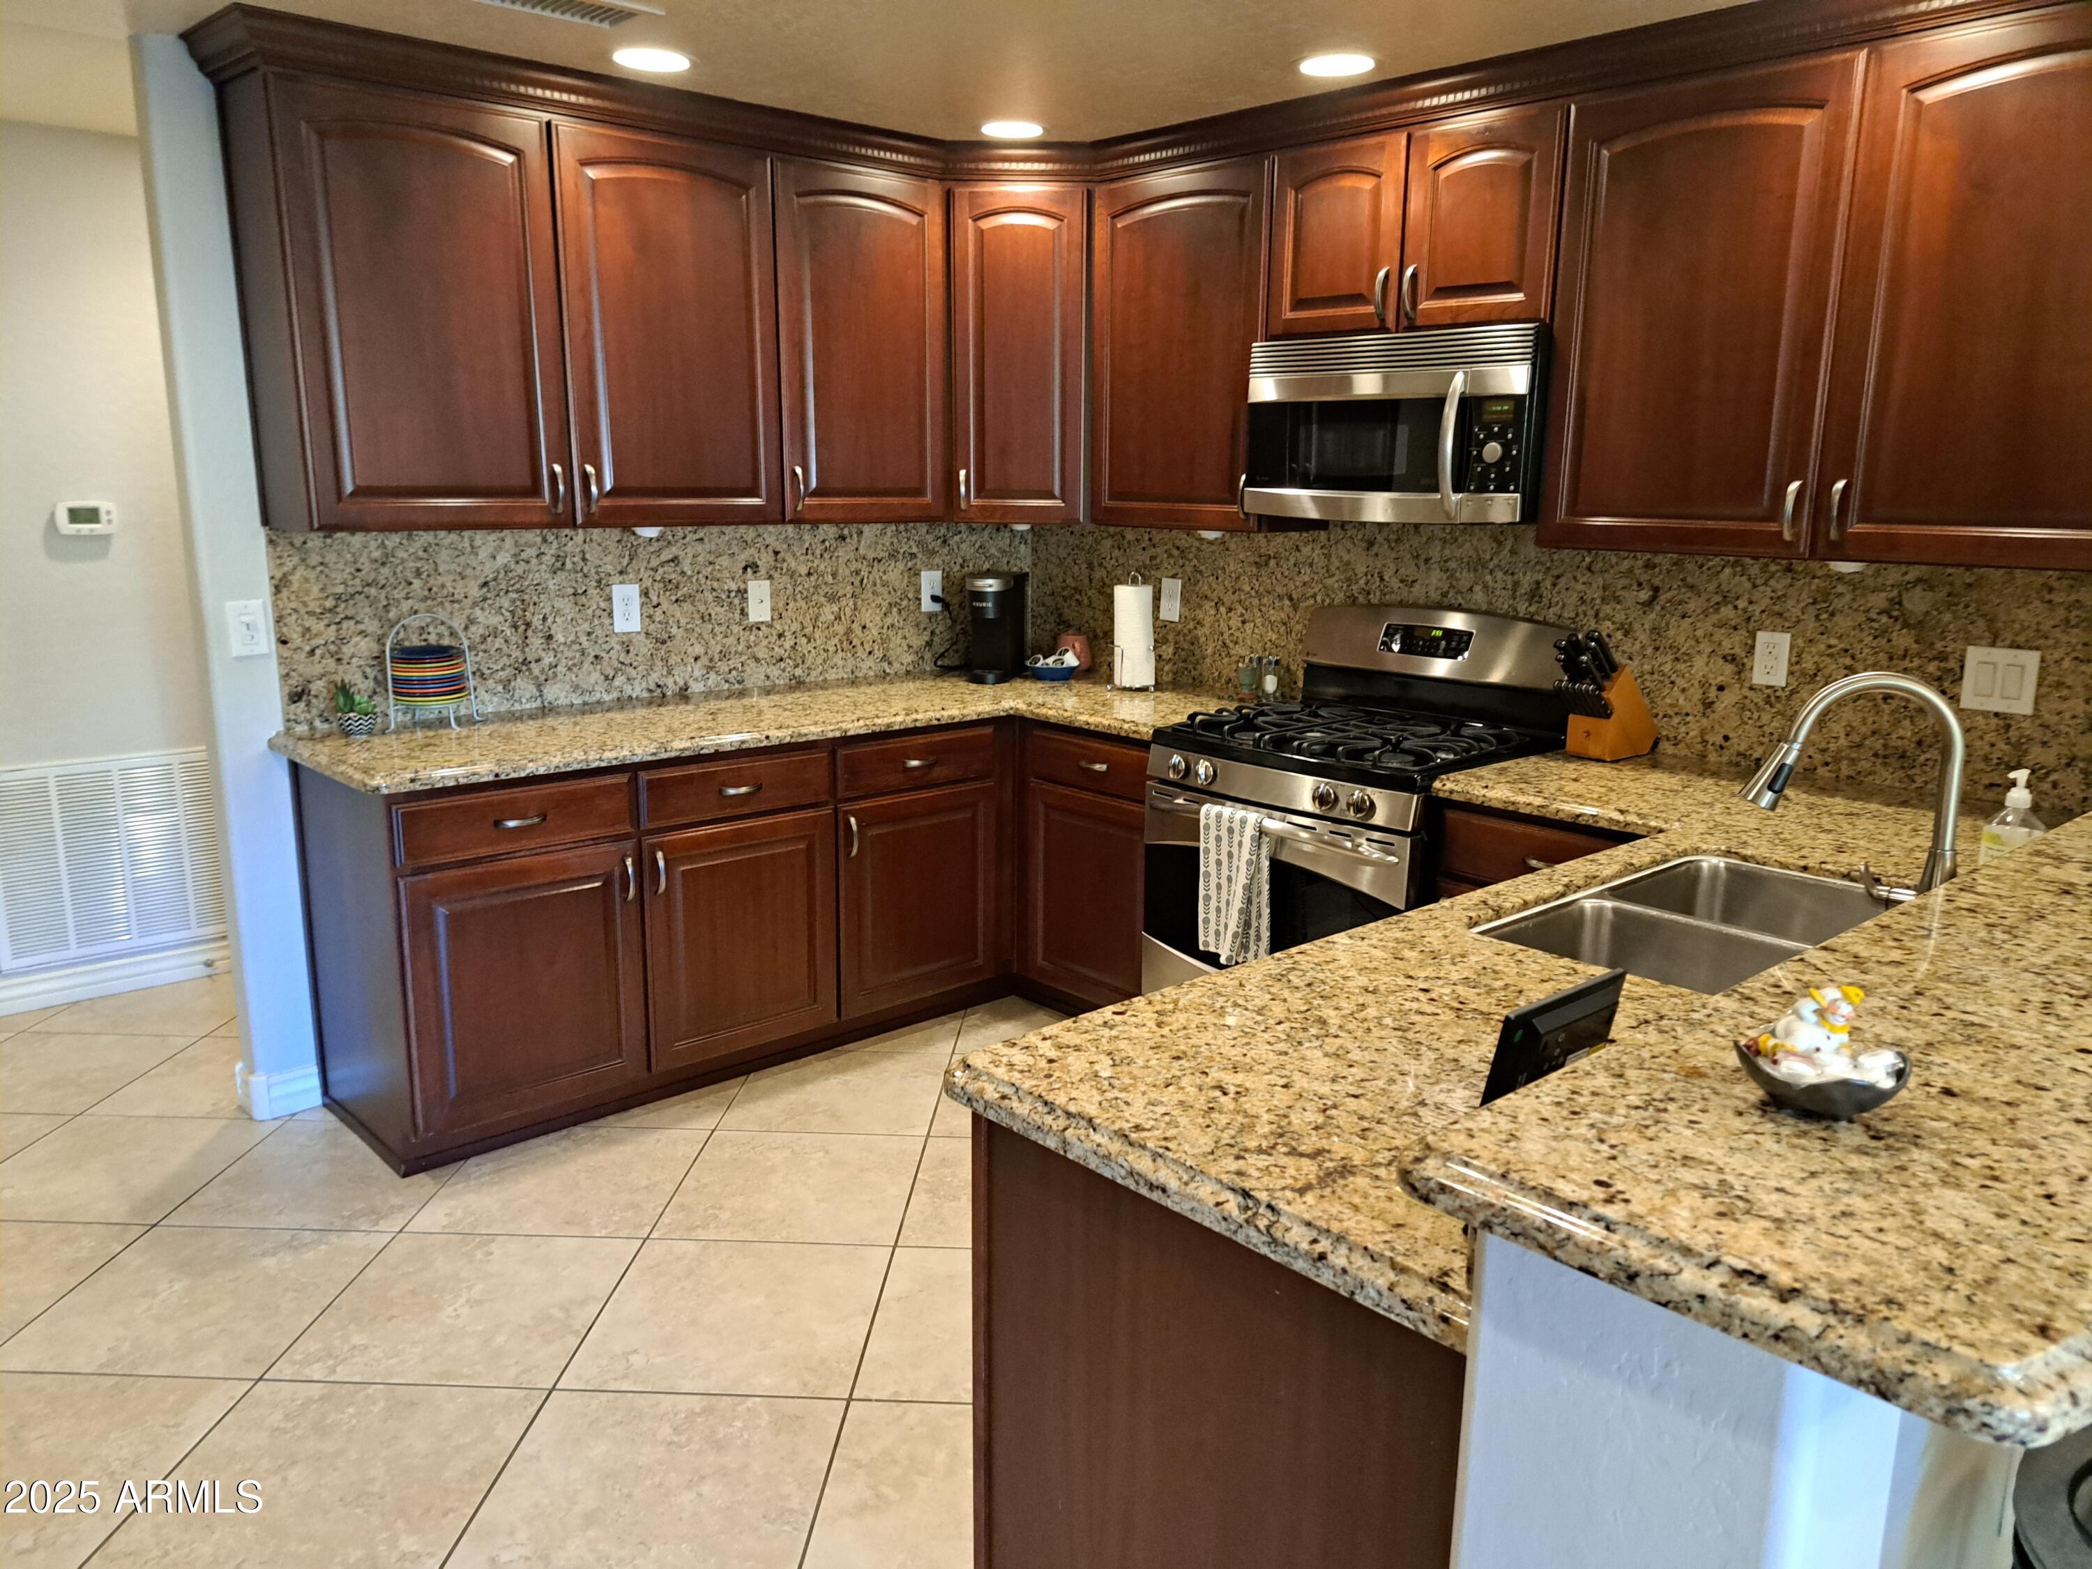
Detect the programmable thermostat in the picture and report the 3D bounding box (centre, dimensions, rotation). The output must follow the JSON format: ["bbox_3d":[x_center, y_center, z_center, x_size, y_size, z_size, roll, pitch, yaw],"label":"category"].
[{"bbox_3d":[-2.625,-0.722,3.965,0.140,0.083,0.035,-10,16,-41],"label":"programmable thermostat"}]

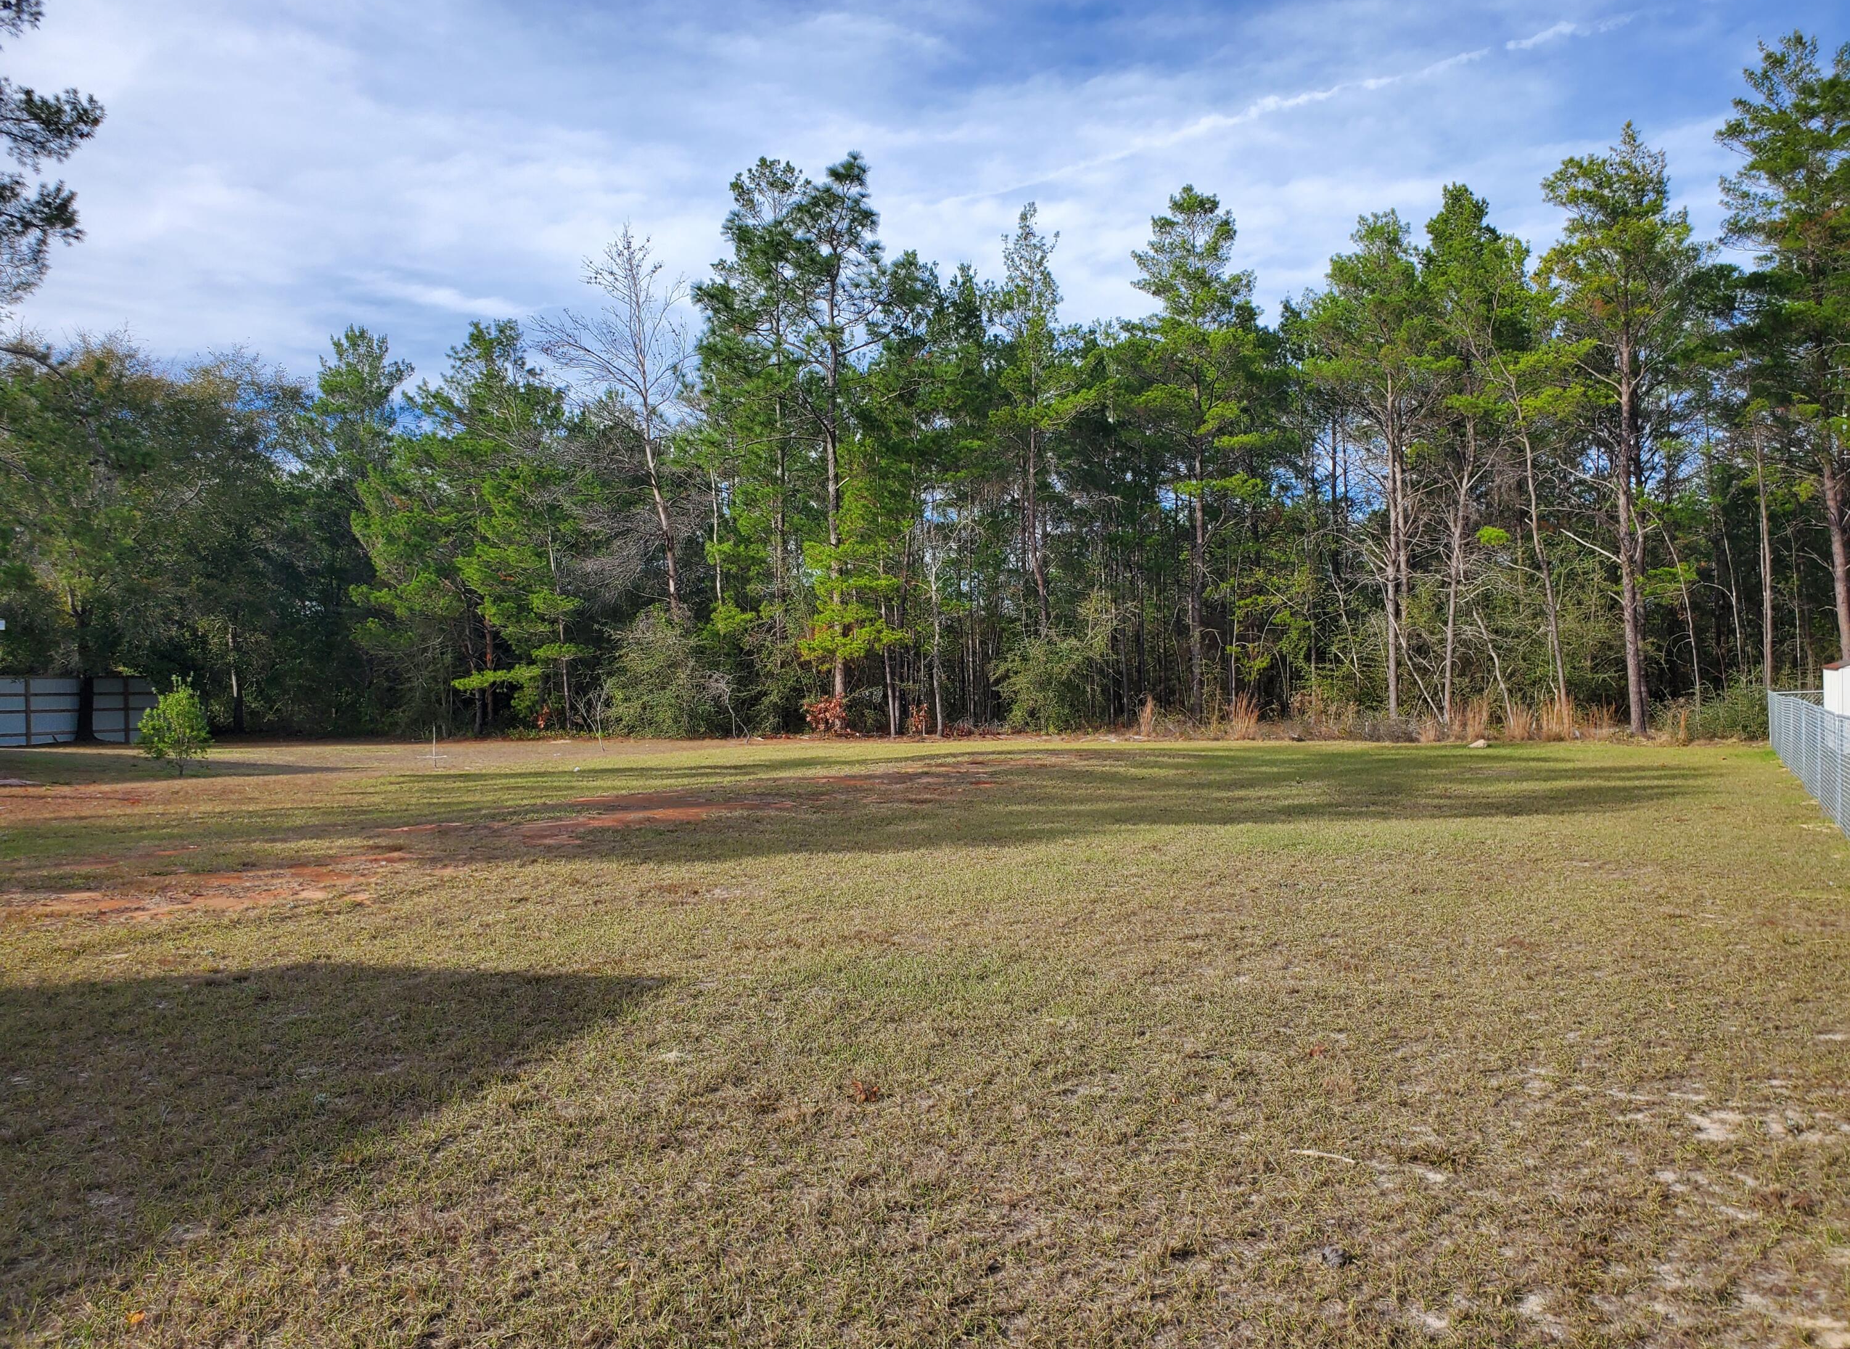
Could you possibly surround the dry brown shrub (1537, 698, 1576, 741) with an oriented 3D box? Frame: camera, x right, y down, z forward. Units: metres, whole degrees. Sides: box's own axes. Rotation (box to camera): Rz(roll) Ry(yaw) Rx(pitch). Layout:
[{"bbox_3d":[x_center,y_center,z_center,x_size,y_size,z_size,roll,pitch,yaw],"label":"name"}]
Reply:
[{"bbox_3d":[15.180,1.094,33.400,0.920,1.050,0.860,0,0,0],"label":"dry brown shrub"}]

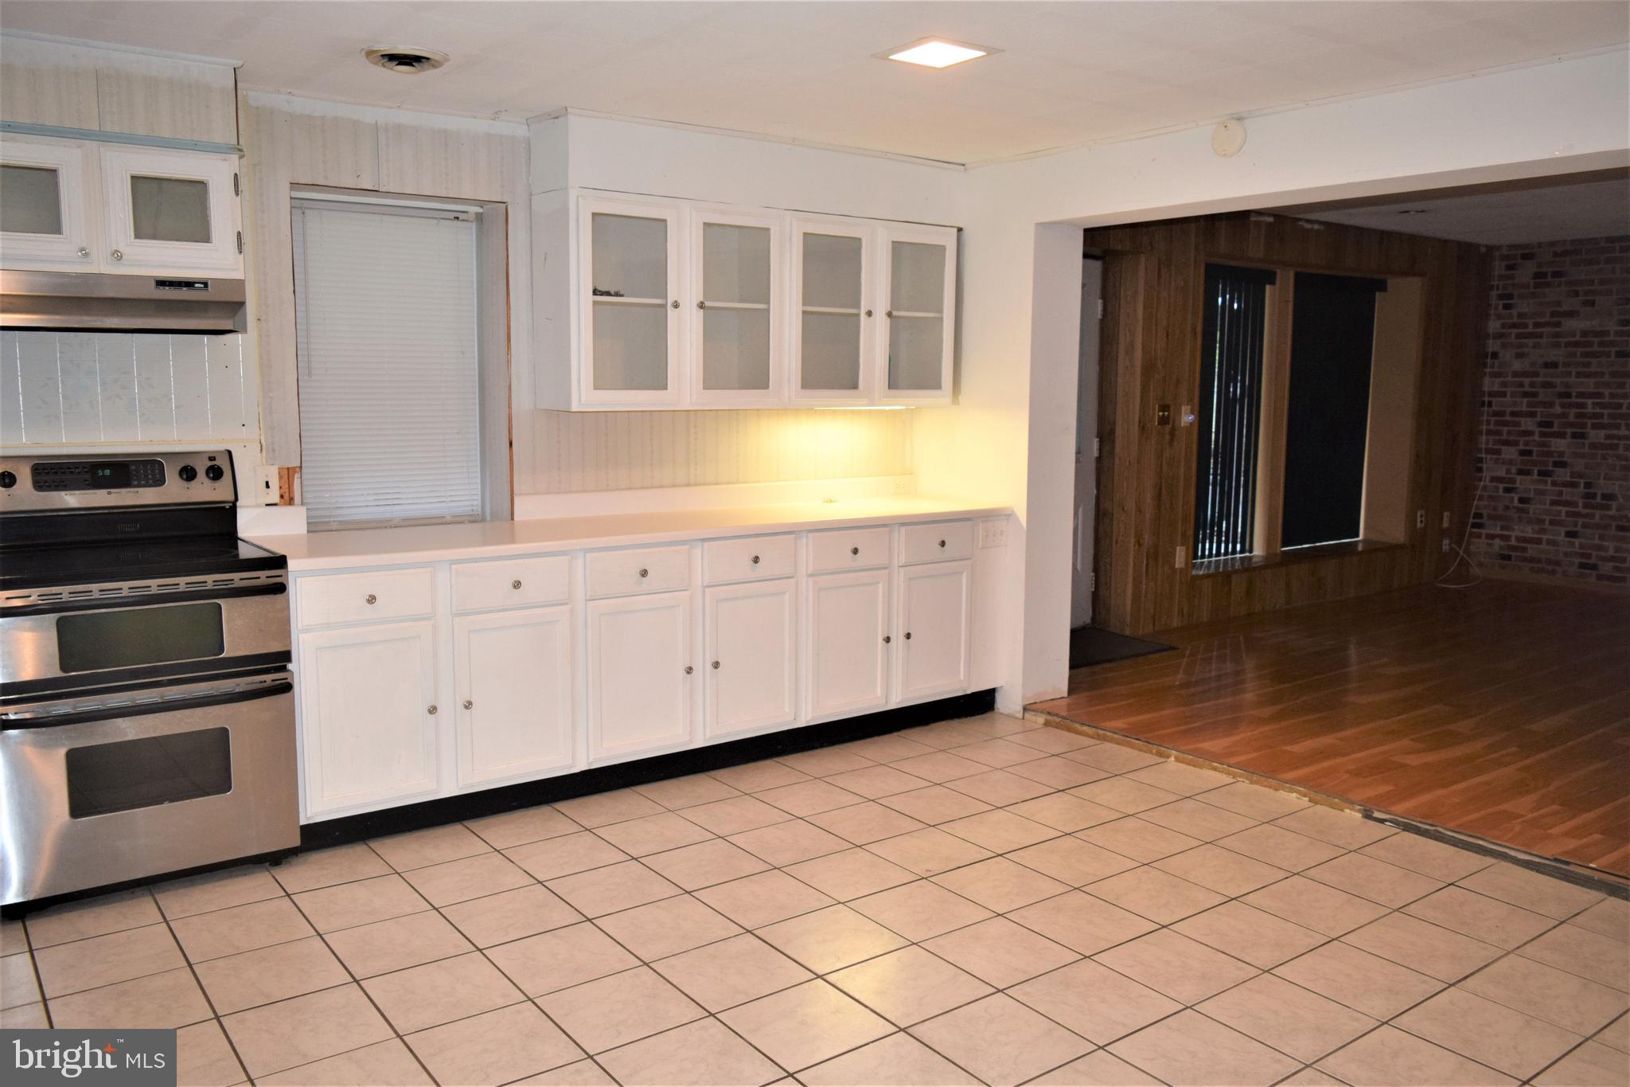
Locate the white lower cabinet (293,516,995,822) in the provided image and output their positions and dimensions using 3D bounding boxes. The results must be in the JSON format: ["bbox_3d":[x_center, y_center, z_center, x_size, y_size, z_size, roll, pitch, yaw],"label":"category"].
[{"bbox_3d":[-0.541,0.332,4.654,2.905,0.780,0.628,-5,9,-37],"label":"white lower cabinet"}]

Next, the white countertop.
[{"bbox_3d":[-0.522,-0.067,4.605,2.942,0.036,0.643,-5,9,-37],"label":"white countertop"}]

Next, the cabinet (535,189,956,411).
[{"bbox_3d":[-0.209,-0.933,4.937,1.838,0.772,0.309,-5,9,-37],"label":"cabinet"}]

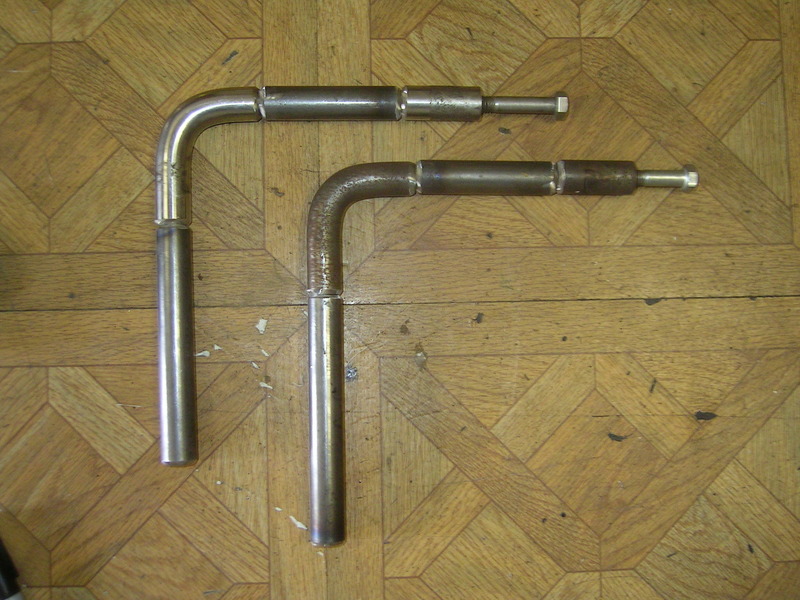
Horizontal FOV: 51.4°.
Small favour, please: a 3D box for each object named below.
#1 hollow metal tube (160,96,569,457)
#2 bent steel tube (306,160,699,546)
[{"bbox_3d":[-0.023,-0.021,0.599,0.301,0.025,0.271,-1,87,-2],"label":"hollow metal tube"},{"bbox_3d":[0.078,0.035,0.600,0.288,0.025,0.273,0,87,-2],"label":"bent steel tube"}]

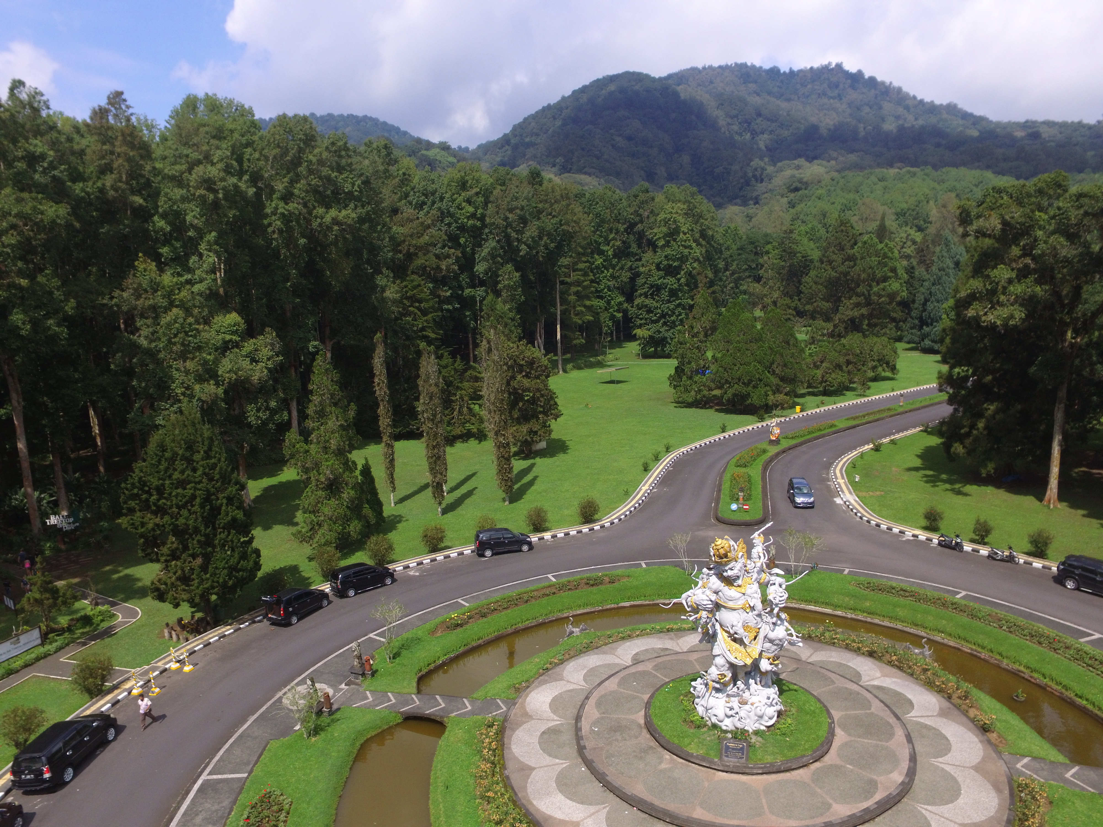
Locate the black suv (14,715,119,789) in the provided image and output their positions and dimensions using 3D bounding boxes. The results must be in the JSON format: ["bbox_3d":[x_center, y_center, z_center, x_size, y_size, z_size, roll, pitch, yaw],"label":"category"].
[{"bbox_3d":[-22.050,15.120,29.200,1.770,1.750,4.570,-3,8,1],"label":"black suv"}]

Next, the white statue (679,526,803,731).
[{"bbox_3d":[7.624,8.501,26.057,5.000,7.800,3.900,-2,8,9],"label":"white statue"}]

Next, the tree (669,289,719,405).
[{"bbox_3d":[21.767,-10.357,97.796,7.600,17.300,7.600,-2,8,12],"label":"tree"}]

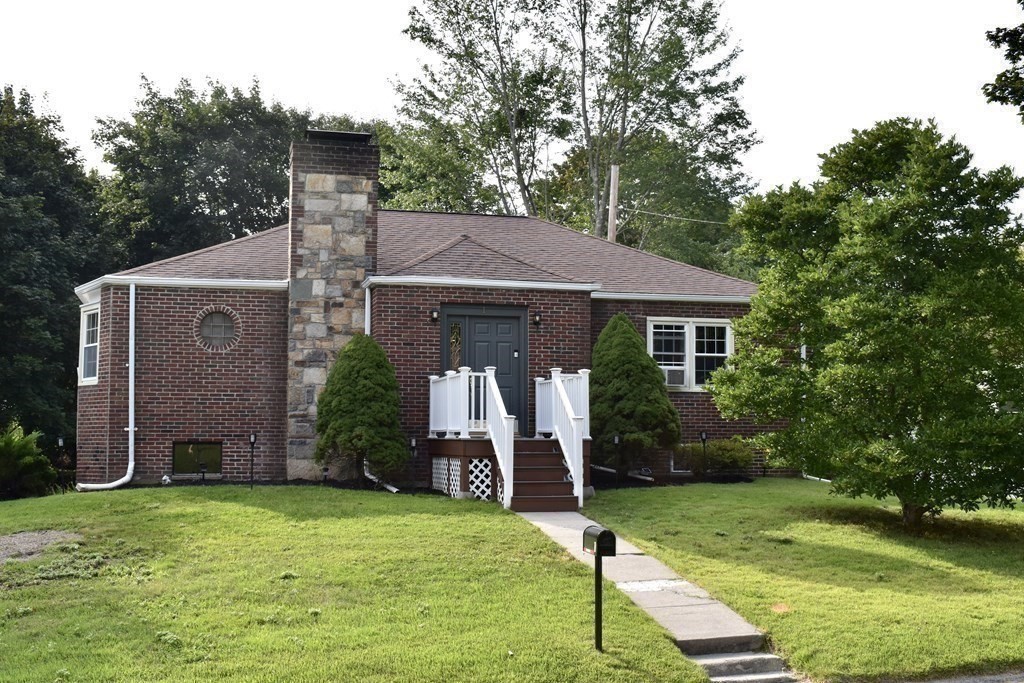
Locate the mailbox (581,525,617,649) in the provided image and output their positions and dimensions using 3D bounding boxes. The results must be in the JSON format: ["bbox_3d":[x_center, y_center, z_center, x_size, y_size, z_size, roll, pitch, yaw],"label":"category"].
[{"bbox_3d":[0.765,2.160,10.688,0.170,1.060,0.500,1,-4,-11],"label":"mailbox"}]

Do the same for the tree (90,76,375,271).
[{"bbox_3d":[-8.655,-2.280,37.579,9.000,11.810,9.000,1,-4,-13],"label":"tree"}]

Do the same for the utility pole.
[{"bbox_3d":[2.725,-0.839,35.886,0.260,8.840,0.260,5,-4,-13],"label":"utility pole"}]

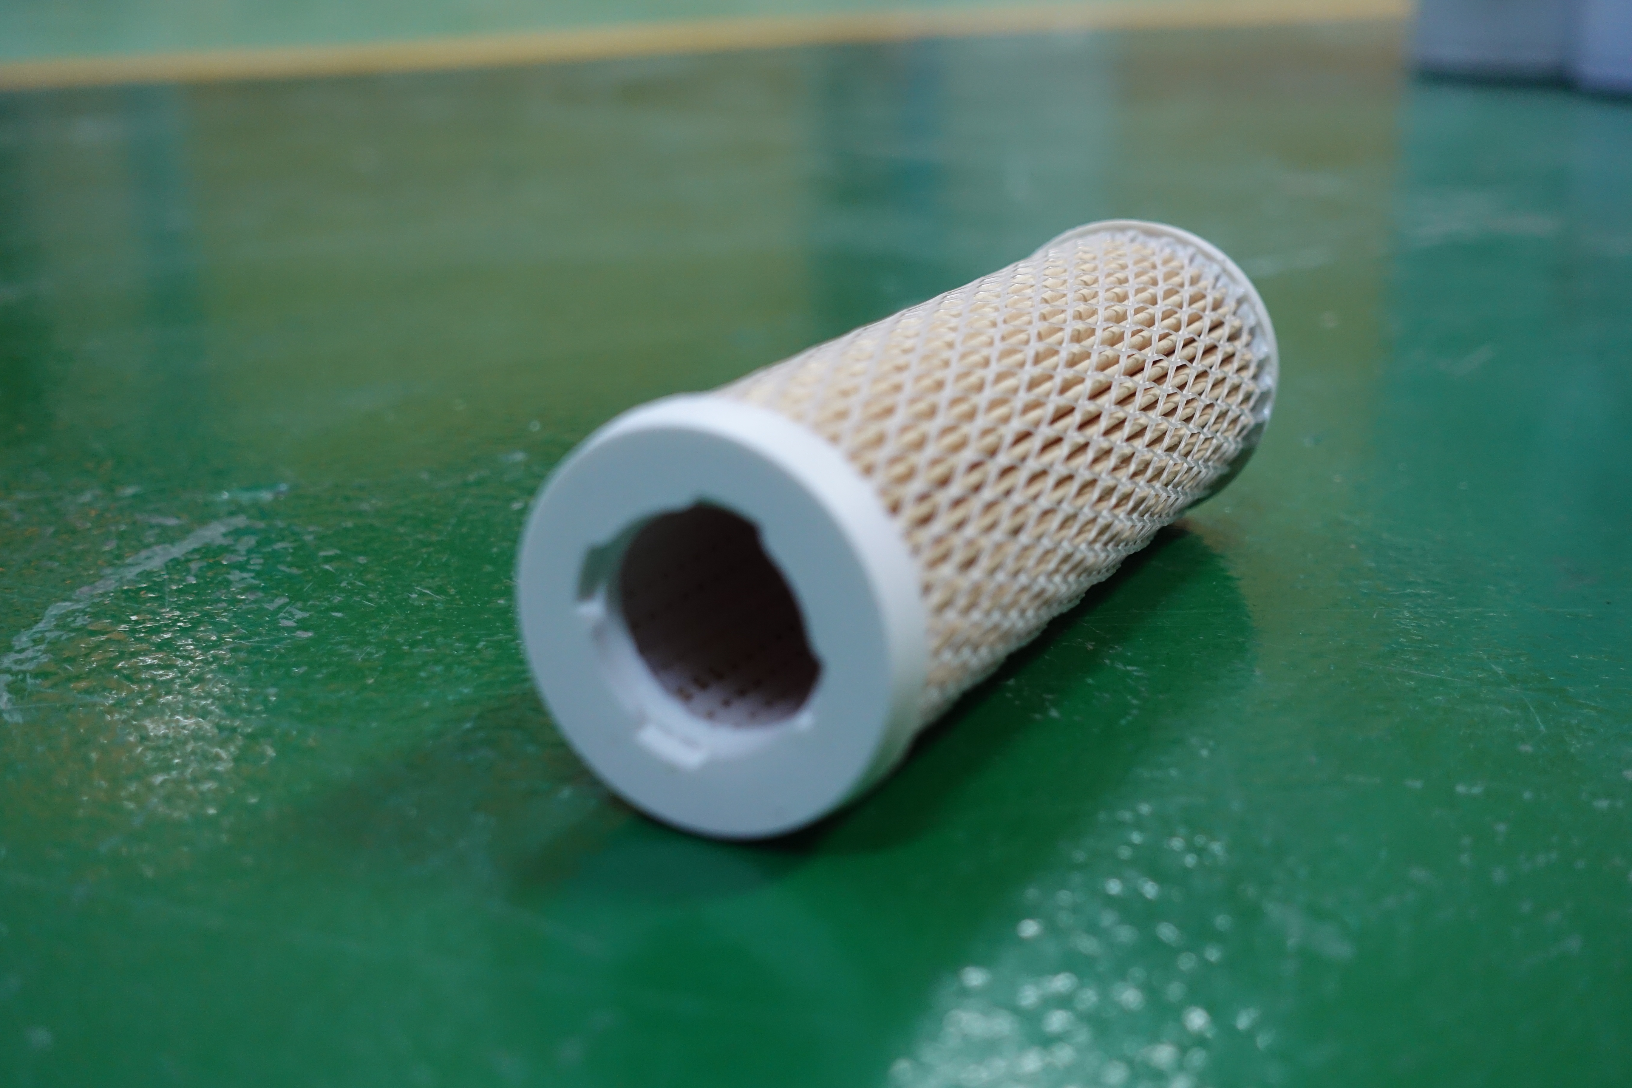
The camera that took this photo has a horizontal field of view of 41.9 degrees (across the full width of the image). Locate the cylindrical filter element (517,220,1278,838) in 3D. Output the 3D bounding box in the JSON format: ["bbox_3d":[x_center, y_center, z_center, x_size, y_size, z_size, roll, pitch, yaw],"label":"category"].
[{"bbox_3d":[0.028,-0.013,0.412,0.072,0.072,0.194,10,21,27],"label":"cylindrical filter element"}]

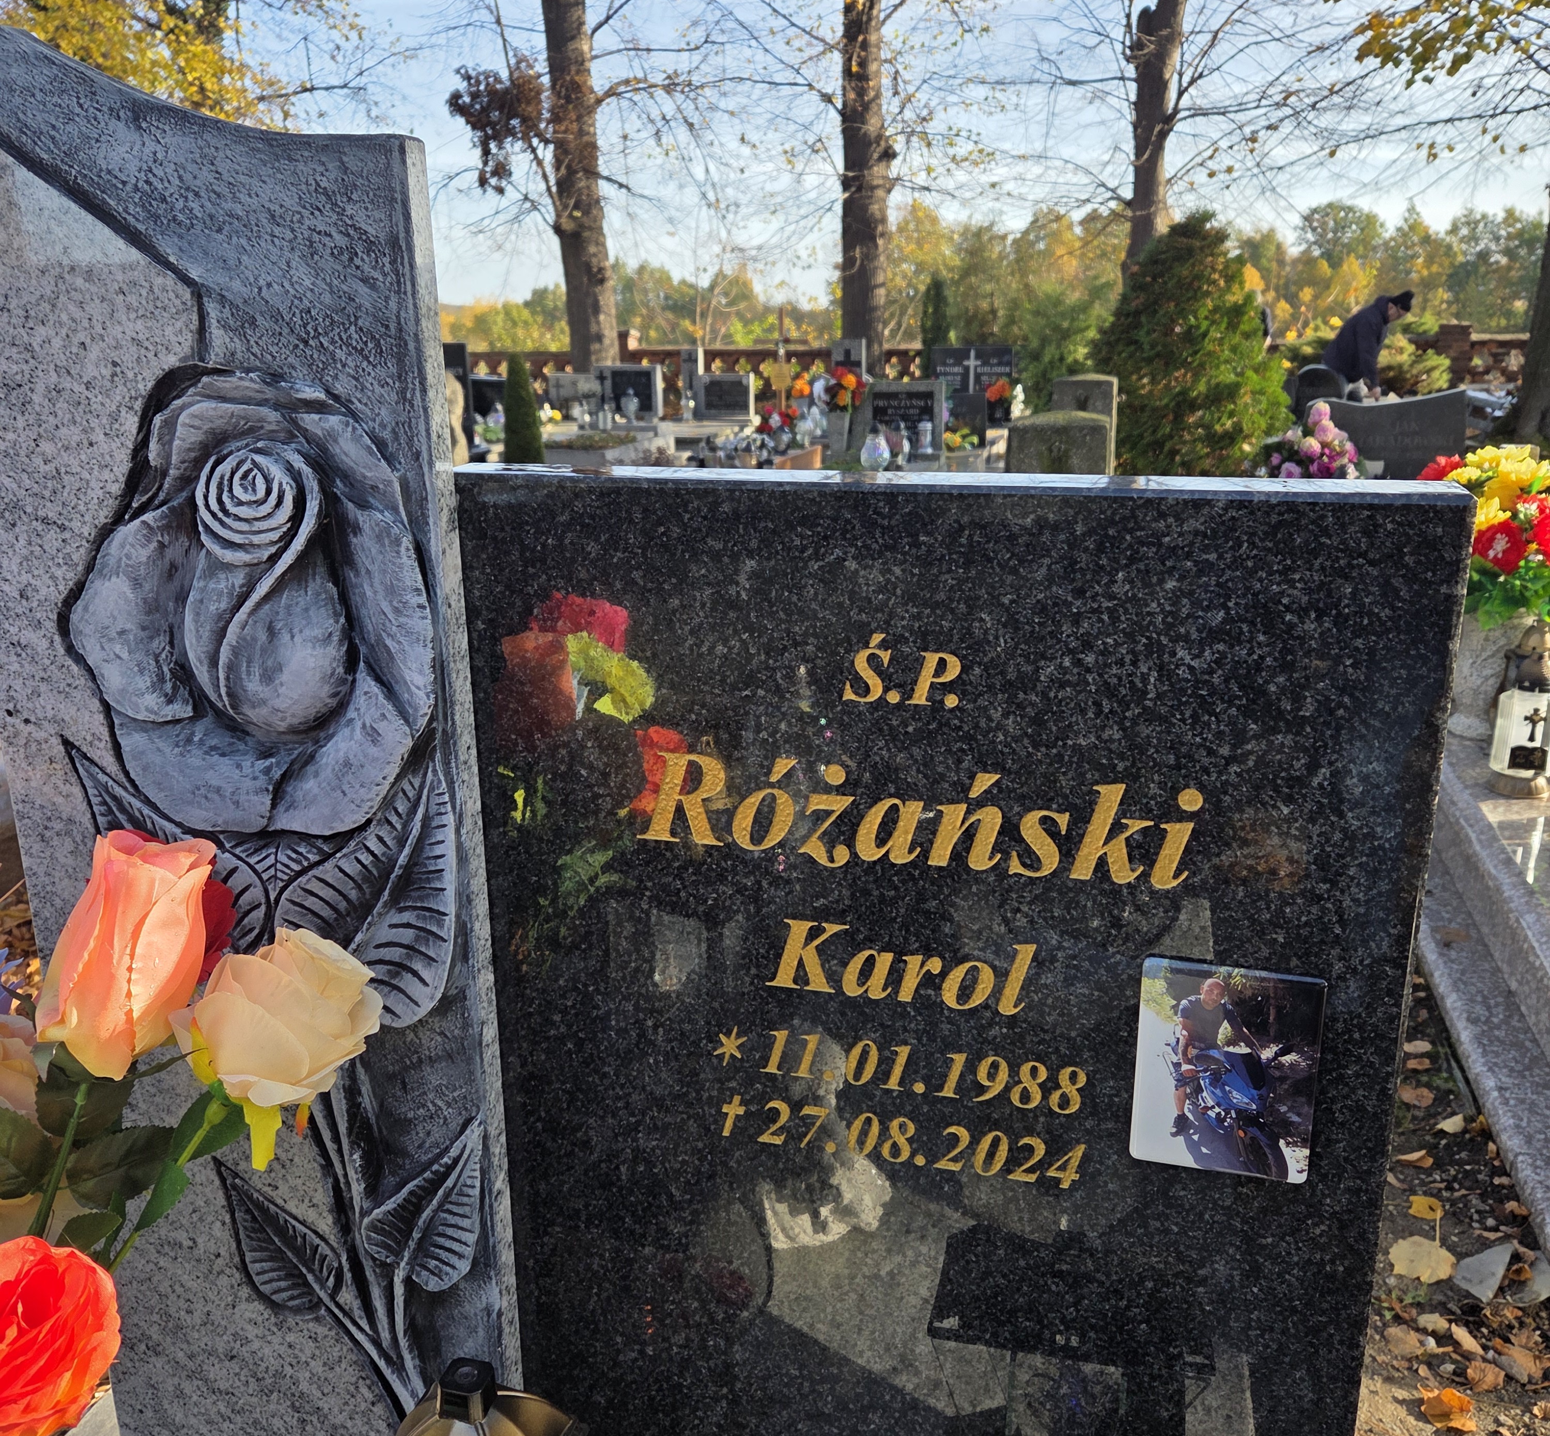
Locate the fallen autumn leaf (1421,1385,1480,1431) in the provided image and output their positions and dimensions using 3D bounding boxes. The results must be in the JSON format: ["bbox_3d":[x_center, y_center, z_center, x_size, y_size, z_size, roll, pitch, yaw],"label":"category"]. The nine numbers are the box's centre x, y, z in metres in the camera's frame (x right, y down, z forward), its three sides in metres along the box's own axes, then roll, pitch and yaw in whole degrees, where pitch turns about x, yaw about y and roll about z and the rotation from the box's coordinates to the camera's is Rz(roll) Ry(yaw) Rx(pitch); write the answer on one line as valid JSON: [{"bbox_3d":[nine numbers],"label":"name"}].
[{"bbox_3d":[0.731,0.748,1.489,0.058,0.026,0.050,5,18,20],"label":"fallen autumn leaf"}]

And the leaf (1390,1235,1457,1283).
[{"bbox_3d":[0.817,0.681,1.729,0.077,0.013,0.086,5,18,20],"label":"leaf"}]

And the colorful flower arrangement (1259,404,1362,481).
[{"bbox_3d":[1.949,-0.955,5.000,0.380,0.380,0.280,3,17,14],"label":"colorful flower arrangement"}]

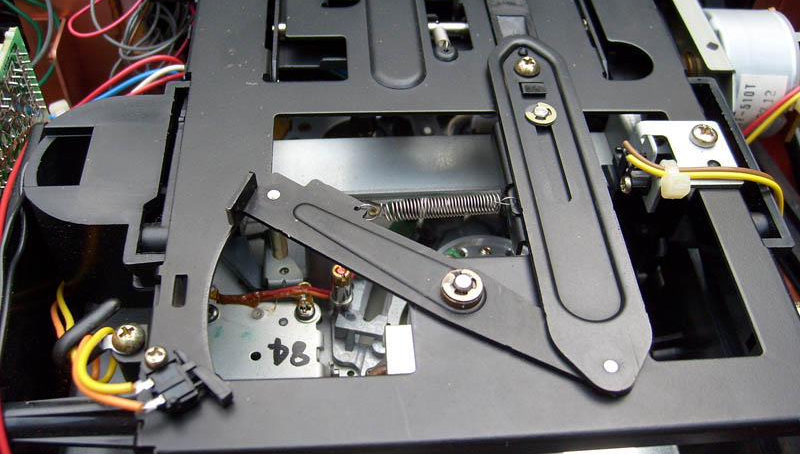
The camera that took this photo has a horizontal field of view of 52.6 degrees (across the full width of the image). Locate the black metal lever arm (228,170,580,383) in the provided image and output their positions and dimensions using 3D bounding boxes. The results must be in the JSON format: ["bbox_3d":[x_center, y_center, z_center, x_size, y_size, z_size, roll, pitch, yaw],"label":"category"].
[{"bbox_3d":[0.005,0.009,0.150,0.083,0.006,0.019,26,54,17],"label":"black metal lever arm"}]

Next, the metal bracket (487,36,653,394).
[{"bbox_3d":[0.033,-0.009,0.166,0.018,0.004,0.095,-2,51,-5],"label":"metal bracket"}]

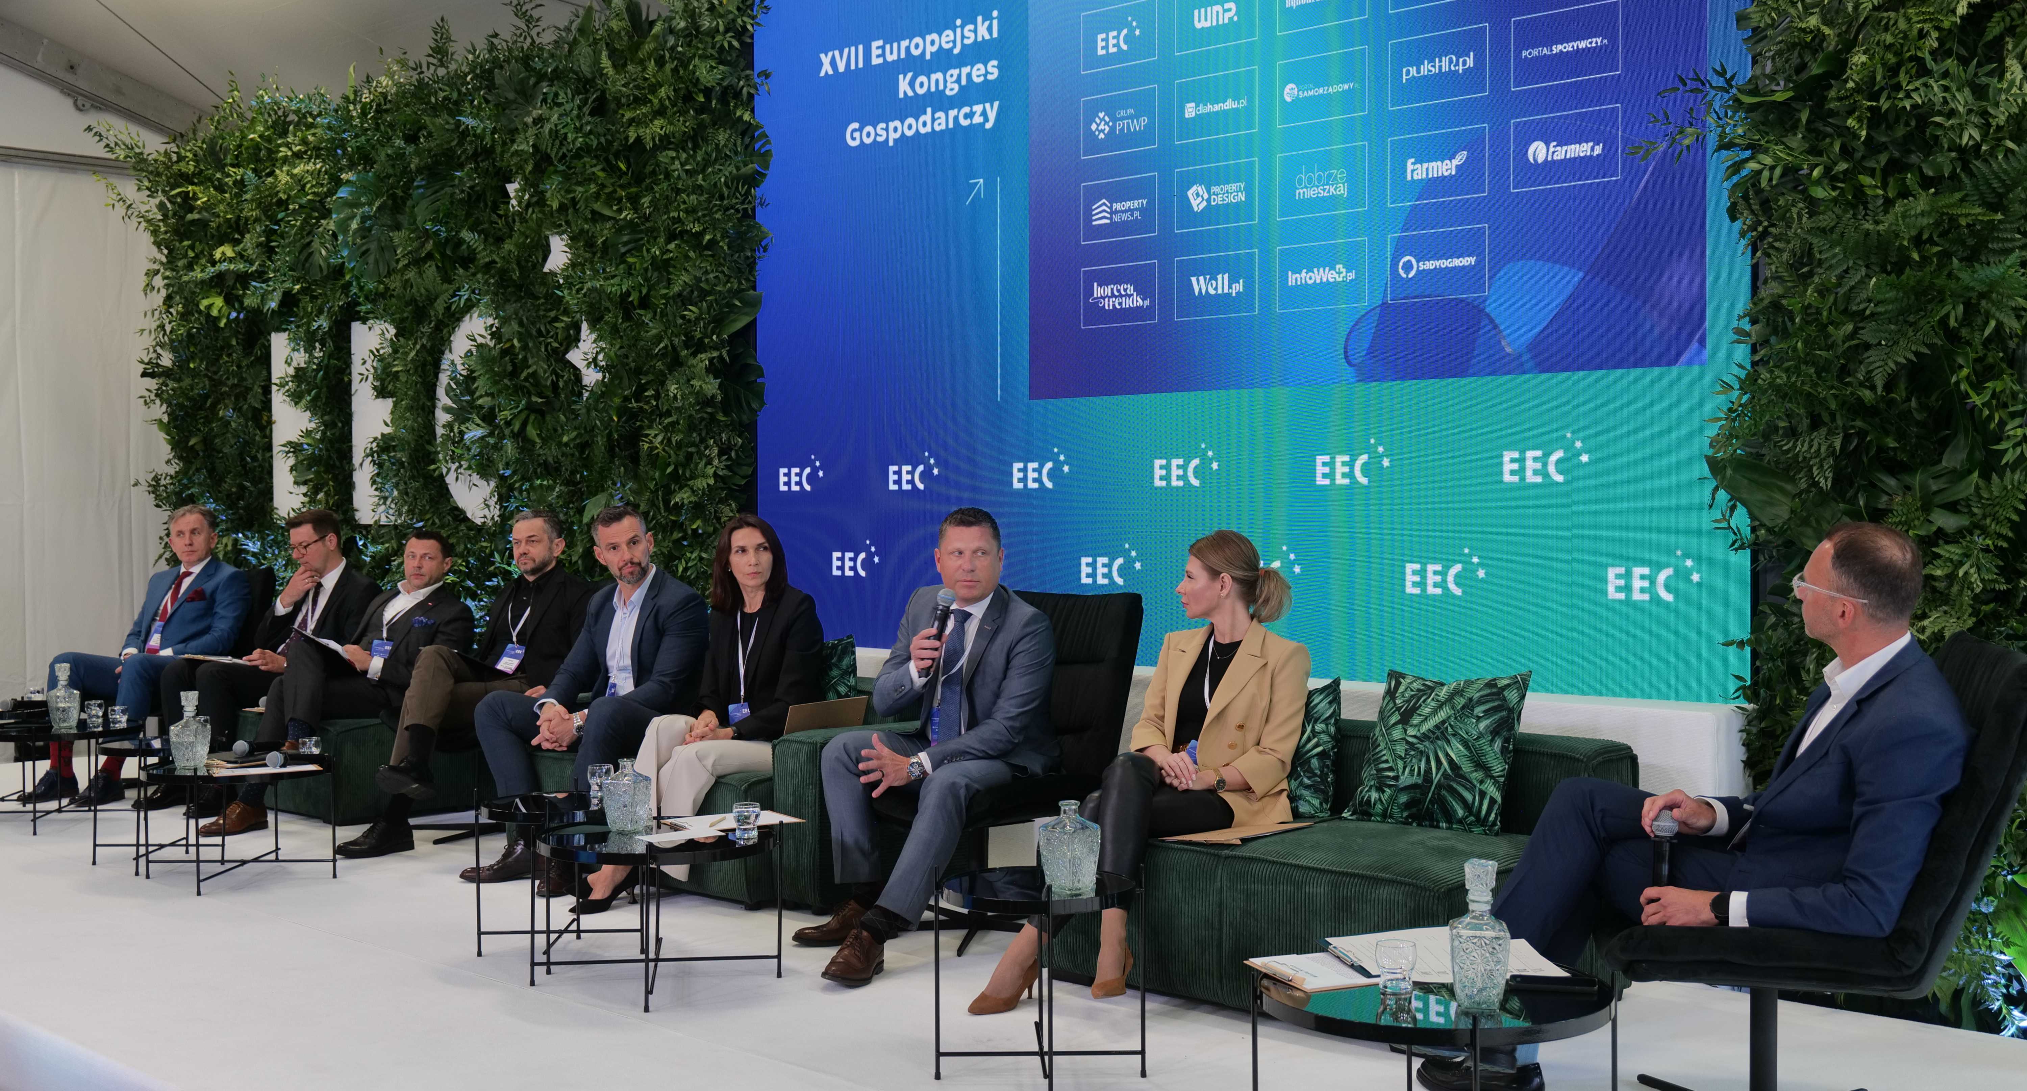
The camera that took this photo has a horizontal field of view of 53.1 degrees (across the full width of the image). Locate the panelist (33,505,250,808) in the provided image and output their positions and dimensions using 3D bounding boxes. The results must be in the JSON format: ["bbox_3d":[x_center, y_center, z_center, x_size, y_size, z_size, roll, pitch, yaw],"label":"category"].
[{"bbox_3d":[-3.628,0.446,8.559,0.580,1.215,0.920,1,1,37],"label":"panelist"}]

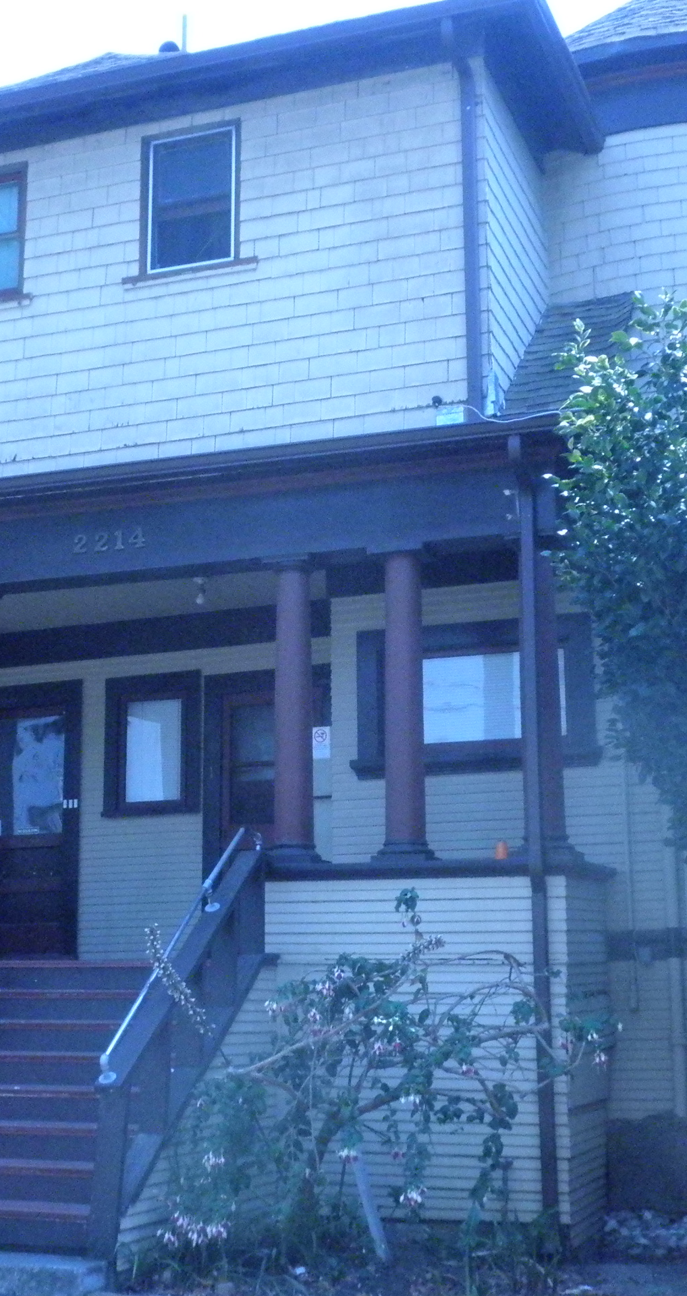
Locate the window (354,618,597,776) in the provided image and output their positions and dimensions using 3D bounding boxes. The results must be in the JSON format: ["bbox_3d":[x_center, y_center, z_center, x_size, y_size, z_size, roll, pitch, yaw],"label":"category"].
[{"bbox_3d":[0.844,0.335,11.397,1.630,0.980,0.140,-5,-12,21],"label":"window"}]

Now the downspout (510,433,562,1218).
[{"bbox_3d":[1.107,0.942,10.130,0.110,4.547,0.250,-5,-12,21],"label":"downspout"}]

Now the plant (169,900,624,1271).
[{"bbox_3d":[0.311,2.321,9.441,2.200,1.950,1.650,-4,-11,19],"label":"plant"}]

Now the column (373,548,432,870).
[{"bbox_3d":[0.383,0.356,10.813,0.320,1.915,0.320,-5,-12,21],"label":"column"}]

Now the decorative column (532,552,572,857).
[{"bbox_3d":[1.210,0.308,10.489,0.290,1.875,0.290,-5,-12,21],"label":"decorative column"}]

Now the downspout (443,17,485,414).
[{"bbox_3d":[0.760,-2.761,11.185,0.100,2.480,0.500,-4,-11,19],"label":"downspout"}]

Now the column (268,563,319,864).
[{"bbox_3d":[-0.322,0.431,11.497,0.320,1.960,0.320,0,-10,0],"label":"column"}]

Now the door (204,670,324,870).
[{"bbox_3d":[-0.577,1.286,13.599,1.144,2.281,0.120,-4,-11,21],"label":"door"}]

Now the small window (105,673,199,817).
[{"bbox_3d":[-1.520,0.761,13.811,0.870,1.127,0.140,-5,-12,21],"label":"small window"}]

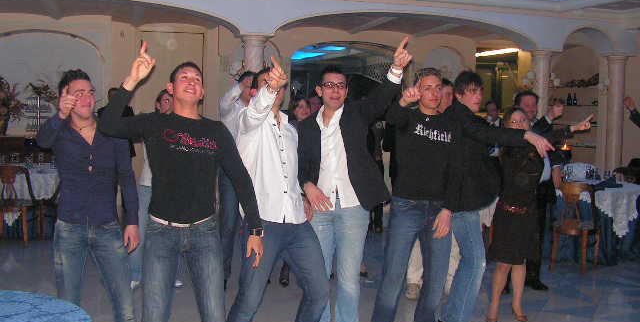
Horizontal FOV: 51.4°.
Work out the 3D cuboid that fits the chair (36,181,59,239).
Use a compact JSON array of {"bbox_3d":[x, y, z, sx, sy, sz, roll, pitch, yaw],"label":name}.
[{"bbox_3d":[-3.215,0.514,8.060,0.480,0.860,0.440,2,5,28],"label":"chair"}]

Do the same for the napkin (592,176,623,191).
[{"bbox_3d":[2.929,0.236,6.780,0.290,0.120,0.200,1,3,18],"label":"napkin"}]

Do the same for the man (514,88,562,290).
[{"bbox_3d":[1.860,0.244,5.800,0.520,1.740,0.460,-2,4,-37],"label":"man"}]

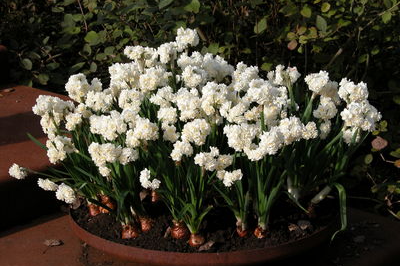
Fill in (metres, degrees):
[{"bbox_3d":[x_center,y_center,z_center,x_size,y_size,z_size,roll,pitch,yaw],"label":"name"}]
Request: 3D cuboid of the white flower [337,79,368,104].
[{"bbox_3d":[0.407,-0.113,2.820,0.080,0.067,0.079,0,15,0],"label":"white flower"}]

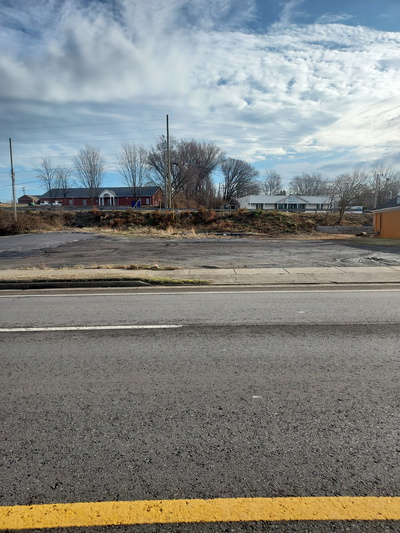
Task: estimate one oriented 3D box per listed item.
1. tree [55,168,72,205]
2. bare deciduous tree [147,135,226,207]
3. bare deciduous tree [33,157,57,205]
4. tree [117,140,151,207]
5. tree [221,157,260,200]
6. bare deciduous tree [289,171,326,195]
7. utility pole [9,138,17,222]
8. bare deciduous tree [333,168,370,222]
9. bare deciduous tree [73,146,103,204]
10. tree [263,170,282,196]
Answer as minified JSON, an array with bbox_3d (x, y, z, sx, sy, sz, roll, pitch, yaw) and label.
[{"bbox_3d":[-38.040,-22.294,103.000,5.016,11.259,4.765,-1,5,0],"label":"tree"},{"bbox_3d":[-3.105,-21.733,85.000,17.478,16.492,16.604,-1,5,0],"label":"bare deciduous tree"},{"bbox_3d":[-42.777,-23.409,103.000,6.688,13.510,6.354,-1,5,0],"label":"bare deciduous tree"},{"bbox_3d":[-17.722,-24.892,100.000,8.658,17.489,8.225,-1,5,0],"label":"tree"},{"bbox_3d":[13.697,-29.085,125.000,13.528,16.396,12.852,-1,5,0],"label":"tree"},{"bbox_3d":[48.884,-34.375,165.000,16.964,15.330,16.116,-1,5,0],"label":"bare deciduous tree"},{"bbox_3d":[-22.829,-10.471,45.000,0.320,10.330,0.320,-1,5,0],"label":"utility pole"},{"bbox_3d":[20.495,-9.740,50.000,5.141,7.652,4.884,-1,5,0],"label":"bare deciduous tree"},{"bbox_3d":[-30.168,-24.621,100.000,8.658,16.943,8.225,-1,5,0],"label":"bare deciduous tree"},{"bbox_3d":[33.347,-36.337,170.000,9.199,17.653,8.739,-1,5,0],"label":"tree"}]

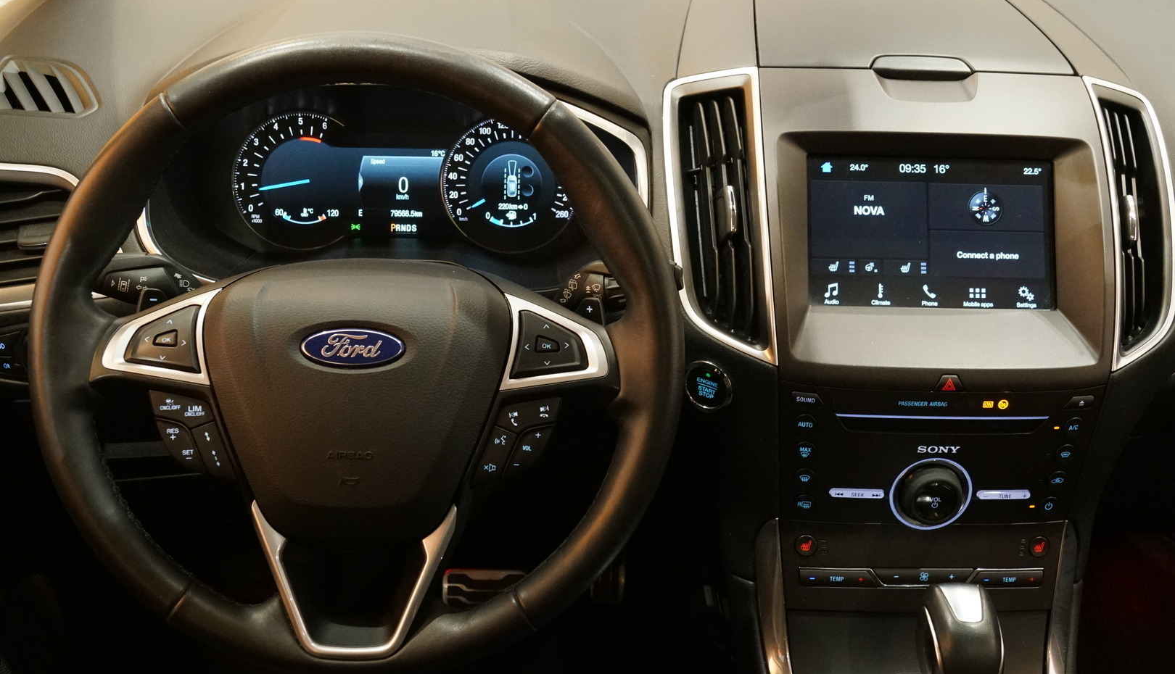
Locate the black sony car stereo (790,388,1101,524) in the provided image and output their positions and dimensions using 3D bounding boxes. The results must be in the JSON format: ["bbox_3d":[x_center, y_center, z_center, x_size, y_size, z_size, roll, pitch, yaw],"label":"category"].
[{"bbox_3d":[0.243,0.081,0.808,0.208,0.106,0.033,1,16,-3],"label":"black sony car stereo"}]

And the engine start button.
[{"bbox_3d":[0.085,0.033,0.816,0.033,0.033,0.015,9,7,16],"label":"engine start button"}]

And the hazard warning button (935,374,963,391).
[{"bbox_3d":[0.243,0.030,0.791,0.018,0.013,0.010,1,6,-3],"label":"hazard warning button"}]

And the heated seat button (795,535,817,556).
[{"bbox_3d":[0.155,0.147,0.834,0.016,0.017,0.009,1,16,-3],"label":"heated seat button"}]

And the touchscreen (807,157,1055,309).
[{"bbox_3d":[0.242,-0.073,0.833,0.176,0.108,0.015,1,-4,-3],"label":"touchscreen"}]

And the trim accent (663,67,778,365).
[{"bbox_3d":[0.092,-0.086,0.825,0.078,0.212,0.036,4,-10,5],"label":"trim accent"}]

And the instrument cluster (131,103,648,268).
[{"bbox_3d":[-0.143,-0.110,0.848,0.360,0.132,0.080,1,0,-3],"label":"instrument cluster"}]

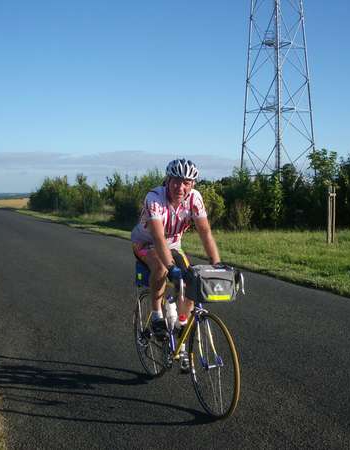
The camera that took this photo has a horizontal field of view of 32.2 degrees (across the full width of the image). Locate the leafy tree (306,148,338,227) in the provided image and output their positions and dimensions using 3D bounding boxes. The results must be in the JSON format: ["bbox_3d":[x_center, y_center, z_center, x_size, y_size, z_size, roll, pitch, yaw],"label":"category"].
[{"bbox_3d":[4.513,-0.892,18.634,1.050,2.928,1.050,0,3,0],"label":"leafy tree"}]

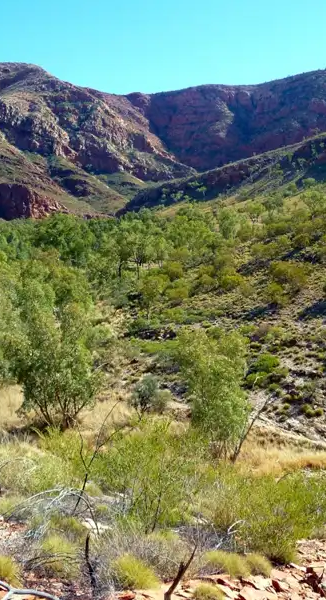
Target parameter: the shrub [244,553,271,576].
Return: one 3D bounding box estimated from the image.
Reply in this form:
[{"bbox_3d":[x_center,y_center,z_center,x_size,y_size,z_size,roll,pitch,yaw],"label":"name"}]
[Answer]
[{"bbox_3d":[0.974,2.698,6.600,0.265,0.228,0.265,0,7,0],"label":"shrub"}]

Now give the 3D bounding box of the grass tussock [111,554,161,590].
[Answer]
[{"bbox_3d":[-0.255,2.527,6.000,0.432,0.300,0.410,0,8,0],"label":"grass tussock"}]

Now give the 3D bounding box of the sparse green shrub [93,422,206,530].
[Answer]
[{"bbox_3d":[-0.158,2.224,8.200,1.352,1.300,1.284,0,8,0],"label":"sparse green shrub"}]

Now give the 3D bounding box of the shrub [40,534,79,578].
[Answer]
[{"bbox_3d":[-1.017,2.497,6.300,0.359,0.386,0.341,0,8,0],"label":"shrub"}]

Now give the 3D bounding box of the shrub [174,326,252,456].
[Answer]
[{"bbox_3d":[1.951,3.645,25.500,2.916,5.076,2.624,0,7,0],"label":"shrub"}]

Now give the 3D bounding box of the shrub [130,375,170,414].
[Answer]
[{"bbox_3d":[-0.688,4.819,33.000,2.040,2.035,1.836,0,7,0],"label":"shrub"}]

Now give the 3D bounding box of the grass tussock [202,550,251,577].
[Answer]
[{"bbox_3d":[0.648,2.688,6.600,0.510,0.215,0.408,0,7,0],"label":"grass tussock"}]

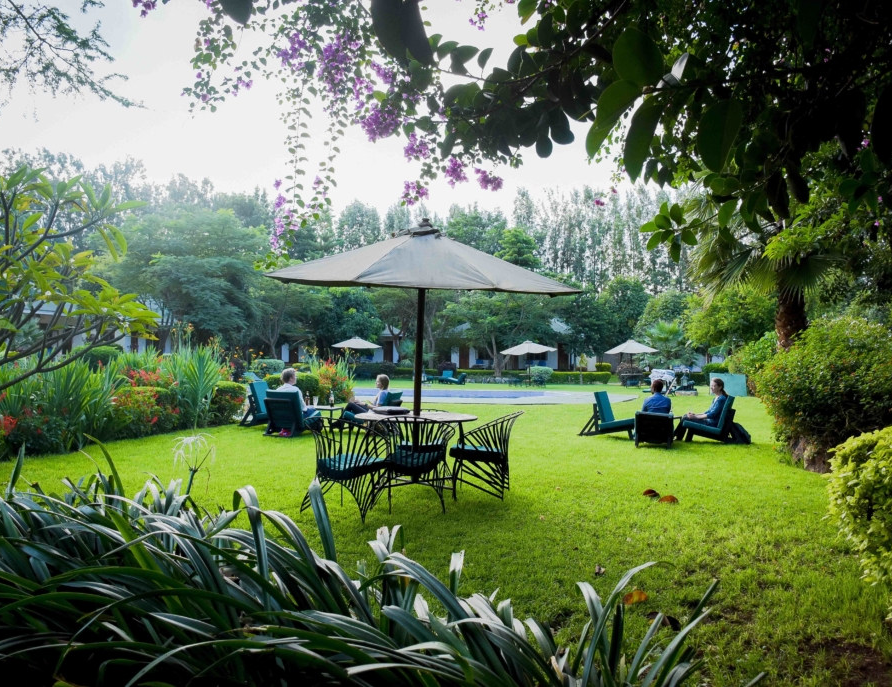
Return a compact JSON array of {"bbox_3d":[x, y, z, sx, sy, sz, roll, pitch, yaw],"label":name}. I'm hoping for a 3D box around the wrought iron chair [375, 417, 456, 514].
[{"bbox_3d":[-0.272,1.050,6.878,0.650,0.810,0.630,0,-1,6],"label":"wrought iron chair"}]

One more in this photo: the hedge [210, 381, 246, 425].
[{"bbox_3d":[-4.304,1.147,15.308,0.750,0.860,0.750,0,-1,0],"label":"hedge"}]

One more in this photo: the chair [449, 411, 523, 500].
[{"bbox_3d":[0.395,1.043,7.360,0.700,0.800,0.670,1,-1,2],"label":"chair"}]

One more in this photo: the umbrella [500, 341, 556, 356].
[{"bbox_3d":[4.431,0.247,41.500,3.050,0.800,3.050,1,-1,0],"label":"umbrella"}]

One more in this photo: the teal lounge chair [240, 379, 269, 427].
[{"bbox_3d":[-3.255,1.183,14.610,1.100,0.800,0.600,0,-1,13],"label":"teal lounge chair"}]

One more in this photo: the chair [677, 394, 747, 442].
[{"bbox_3d":[4.264,1.218,12.407,0.980,0.750,0.590,0,-1,18],"label":"chair"}]

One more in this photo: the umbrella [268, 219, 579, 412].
[{"bbox_3d":[-0.204,0.083,7.244,2.980,2.540,2.980,2,1,0],"label":"umbrella"}]

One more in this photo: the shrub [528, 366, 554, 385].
[{"bbox_3d":[4.957,1.640,40.509,1.360,0.950,1.300,0,-1,0],"label":"shrub"}]

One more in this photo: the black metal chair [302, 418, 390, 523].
[{"bbox_3d":[-0.805,1.001,6.320,0.670,0.800,0.700,0,-2,33],"label":"black metal chair"}]

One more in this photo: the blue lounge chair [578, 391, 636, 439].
[{"bbox_3d":[2.752,1.219,13.157,0.920,0.750,0.580,0,-1,28],"label":"blue lounge chair"}]

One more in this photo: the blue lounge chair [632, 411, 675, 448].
[{"bbox_3d":[3.293,1.324,12.307,0.600,0.560,1.100,0,-1,12],"label":"blue lounge chair"}]

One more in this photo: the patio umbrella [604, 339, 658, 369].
[{"bbox_3d":[10.296,1.057,43.000,3.020,2.450,3.020,1,-1,0],"label":"patio umbrella"}]

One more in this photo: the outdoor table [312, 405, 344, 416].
[{"bbox_3d":[-2.104,1.342,13.504,0.500,0.440,0.500,0,-1,20],"label":"outdoor table"}]

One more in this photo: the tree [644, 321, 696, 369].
[{"bbox_3d":[13.596,0.304,47.000,3.200,3.400,3.200,1,-1,0],"label":"tree"}]

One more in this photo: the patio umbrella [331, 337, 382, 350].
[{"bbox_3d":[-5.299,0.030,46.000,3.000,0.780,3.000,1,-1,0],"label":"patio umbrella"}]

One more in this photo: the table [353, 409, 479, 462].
[{"bbox_3d":[-0.278,1.089,7.407,1.170,0.750,1.170,0,-1,0],"label":"table"}]

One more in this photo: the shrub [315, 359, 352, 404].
[{"bbox_3d":[-3.276,1.136,22.500,1.150,1.280,1.100,1,-1,0],"label":"shrub"}]

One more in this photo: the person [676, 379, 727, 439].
[{"bbox_3d":[4.200,1.085,12.700,0.850,1.000,0.500,0,-2,24],"label":"person"}]

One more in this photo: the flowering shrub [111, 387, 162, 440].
[{"bbox_3d":[-5.088,1.099,12.758,0.820,0.850,0.780,0,-1,0],"label":"flowering shrub"}]

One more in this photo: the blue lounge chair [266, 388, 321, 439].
[{"bbox_3d":[-2.577,1.167,12.907,0.590,0.760,0.920,0,-1,27],"label":"blue lounge chair"}]

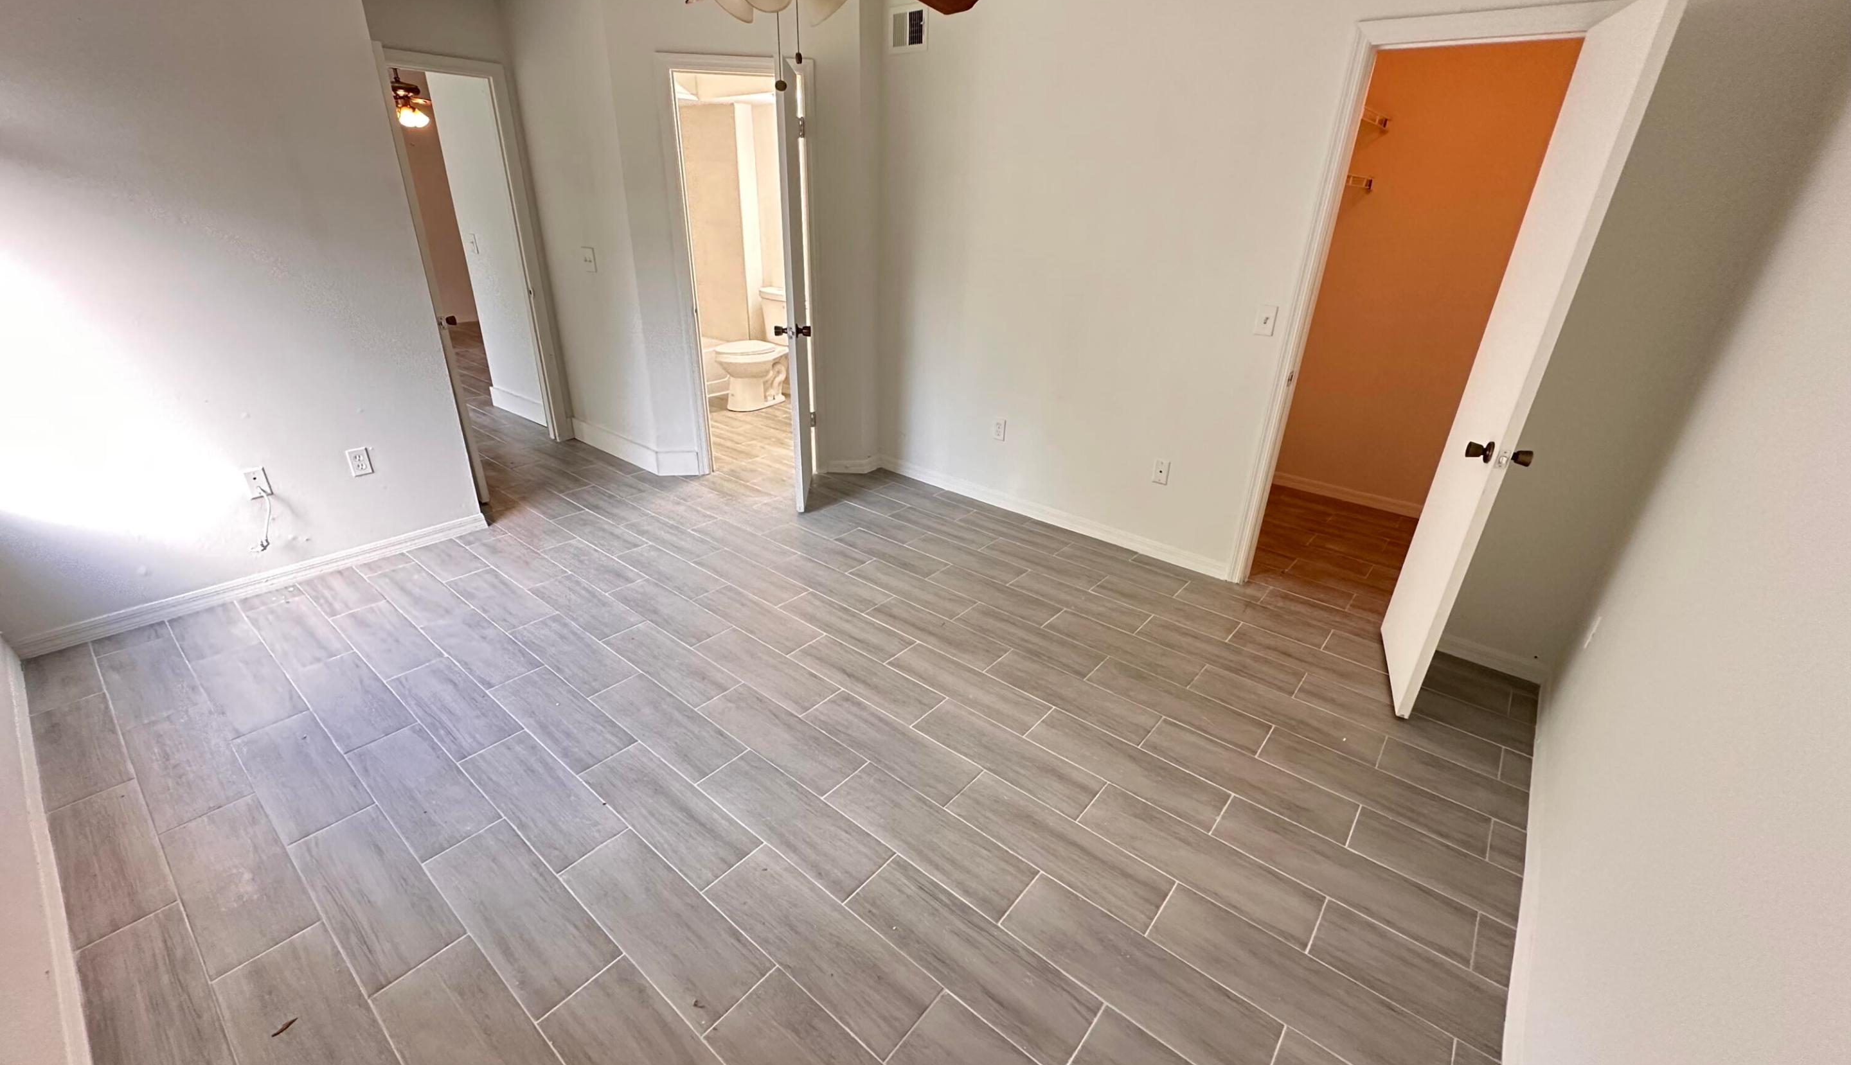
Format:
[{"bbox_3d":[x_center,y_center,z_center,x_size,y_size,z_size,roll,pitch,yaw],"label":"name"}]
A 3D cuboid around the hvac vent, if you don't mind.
[{"bbox_3d":[-0.084,-2.399,3.569,0.245,0.197,0.025,21,31,34],"label":"hvac vent"}]

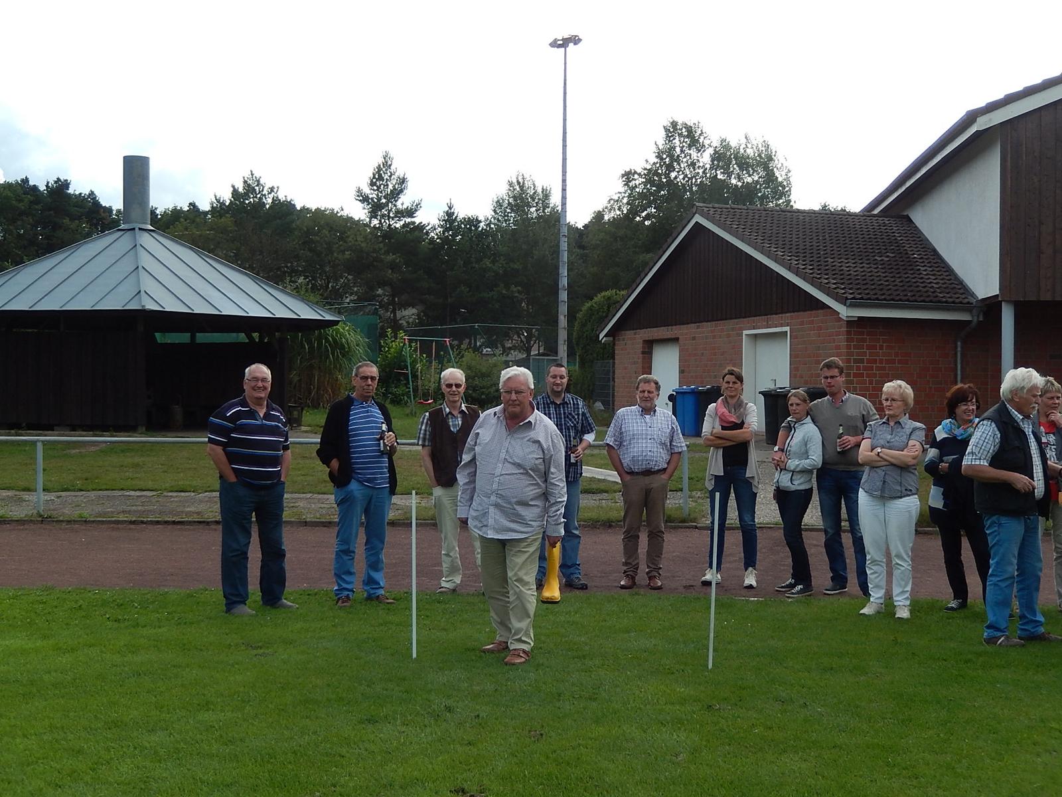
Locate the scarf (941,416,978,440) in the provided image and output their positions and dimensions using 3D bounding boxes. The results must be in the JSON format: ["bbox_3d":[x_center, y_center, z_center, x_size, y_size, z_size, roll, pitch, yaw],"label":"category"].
[{"bbox_3d":[3.184,0.218,10.200,0.310,0.185,0.260,1,0,7],"label":"scarf"}]

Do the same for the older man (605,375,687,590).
[{"bbox_3d":[0.950,0.673,11.313,0.670,1.736,0.420,1,0,3],"label":"older man"}]

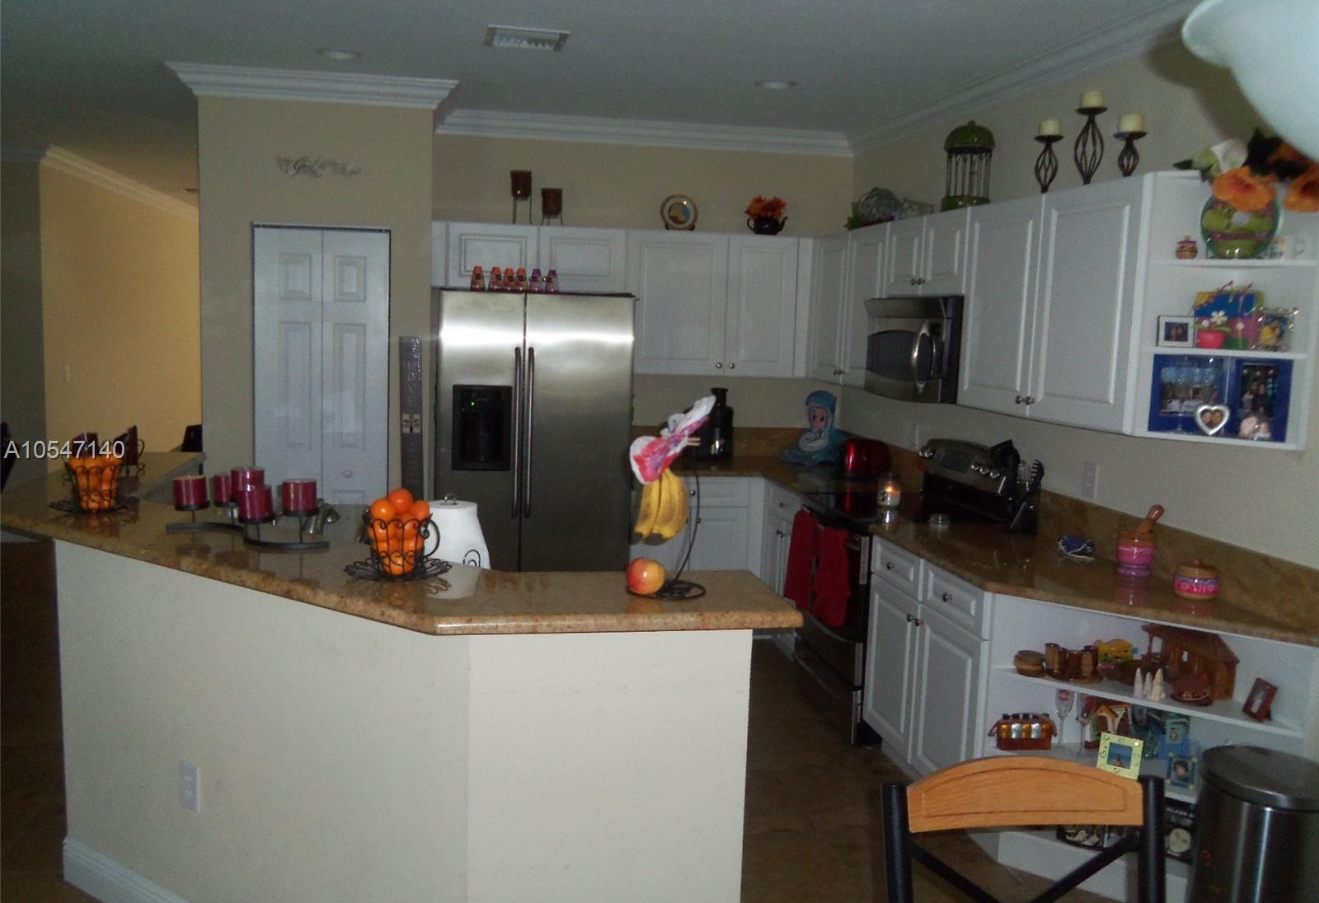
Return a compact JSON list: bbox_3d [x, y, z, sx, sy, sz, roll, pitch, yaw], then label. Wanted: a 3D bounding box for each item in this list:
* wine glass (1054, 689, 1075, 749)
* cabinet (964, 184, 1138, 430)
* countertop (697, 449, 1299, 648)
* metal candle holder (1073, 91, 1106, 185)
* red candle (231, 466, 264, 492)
[{"bbox_3d":[1.265,0.828,3.346,0.063,0.205,0.063,0,7,-11],"label":"wine glass"},{"bbox_3d":[1.419,-0.485,3.598,0.325,0.750,1.056,0,7,-11],"label":"cabinet"},{"bbox_3d":[0.761,0.282,4.400,1.305,0.045,3.660,0,7,-11],"label":"countertop"},{"bbox_3d":[1.420,-1.018,3.523,0.100,0.325,0.100,0,7,-11],"label":"metal candle holder"},{"bbox_3d":[-1.105,0.091,2.862,0.092,0.090,0.092,0,7,-11],"label":"red candle"}]

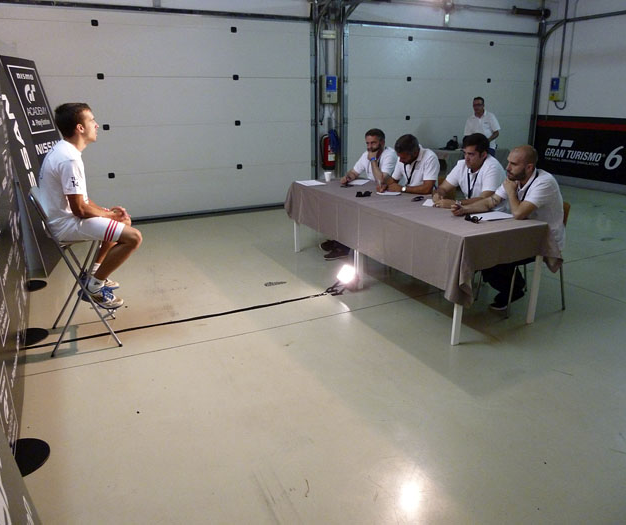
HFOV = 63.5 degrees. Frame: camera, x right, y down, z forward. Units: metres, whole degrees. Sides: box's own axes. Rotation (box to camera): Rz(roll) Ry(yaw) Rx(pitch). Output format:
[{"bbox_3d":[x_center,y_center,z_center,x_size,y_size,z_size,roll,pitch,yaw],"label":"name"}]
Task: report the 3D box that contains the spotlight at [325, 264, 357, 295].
[{"bbox_3d":[0.240,0.134,4.293,0.200,0.235,0.210,-11,21,-29],"label":"spotlight"}]

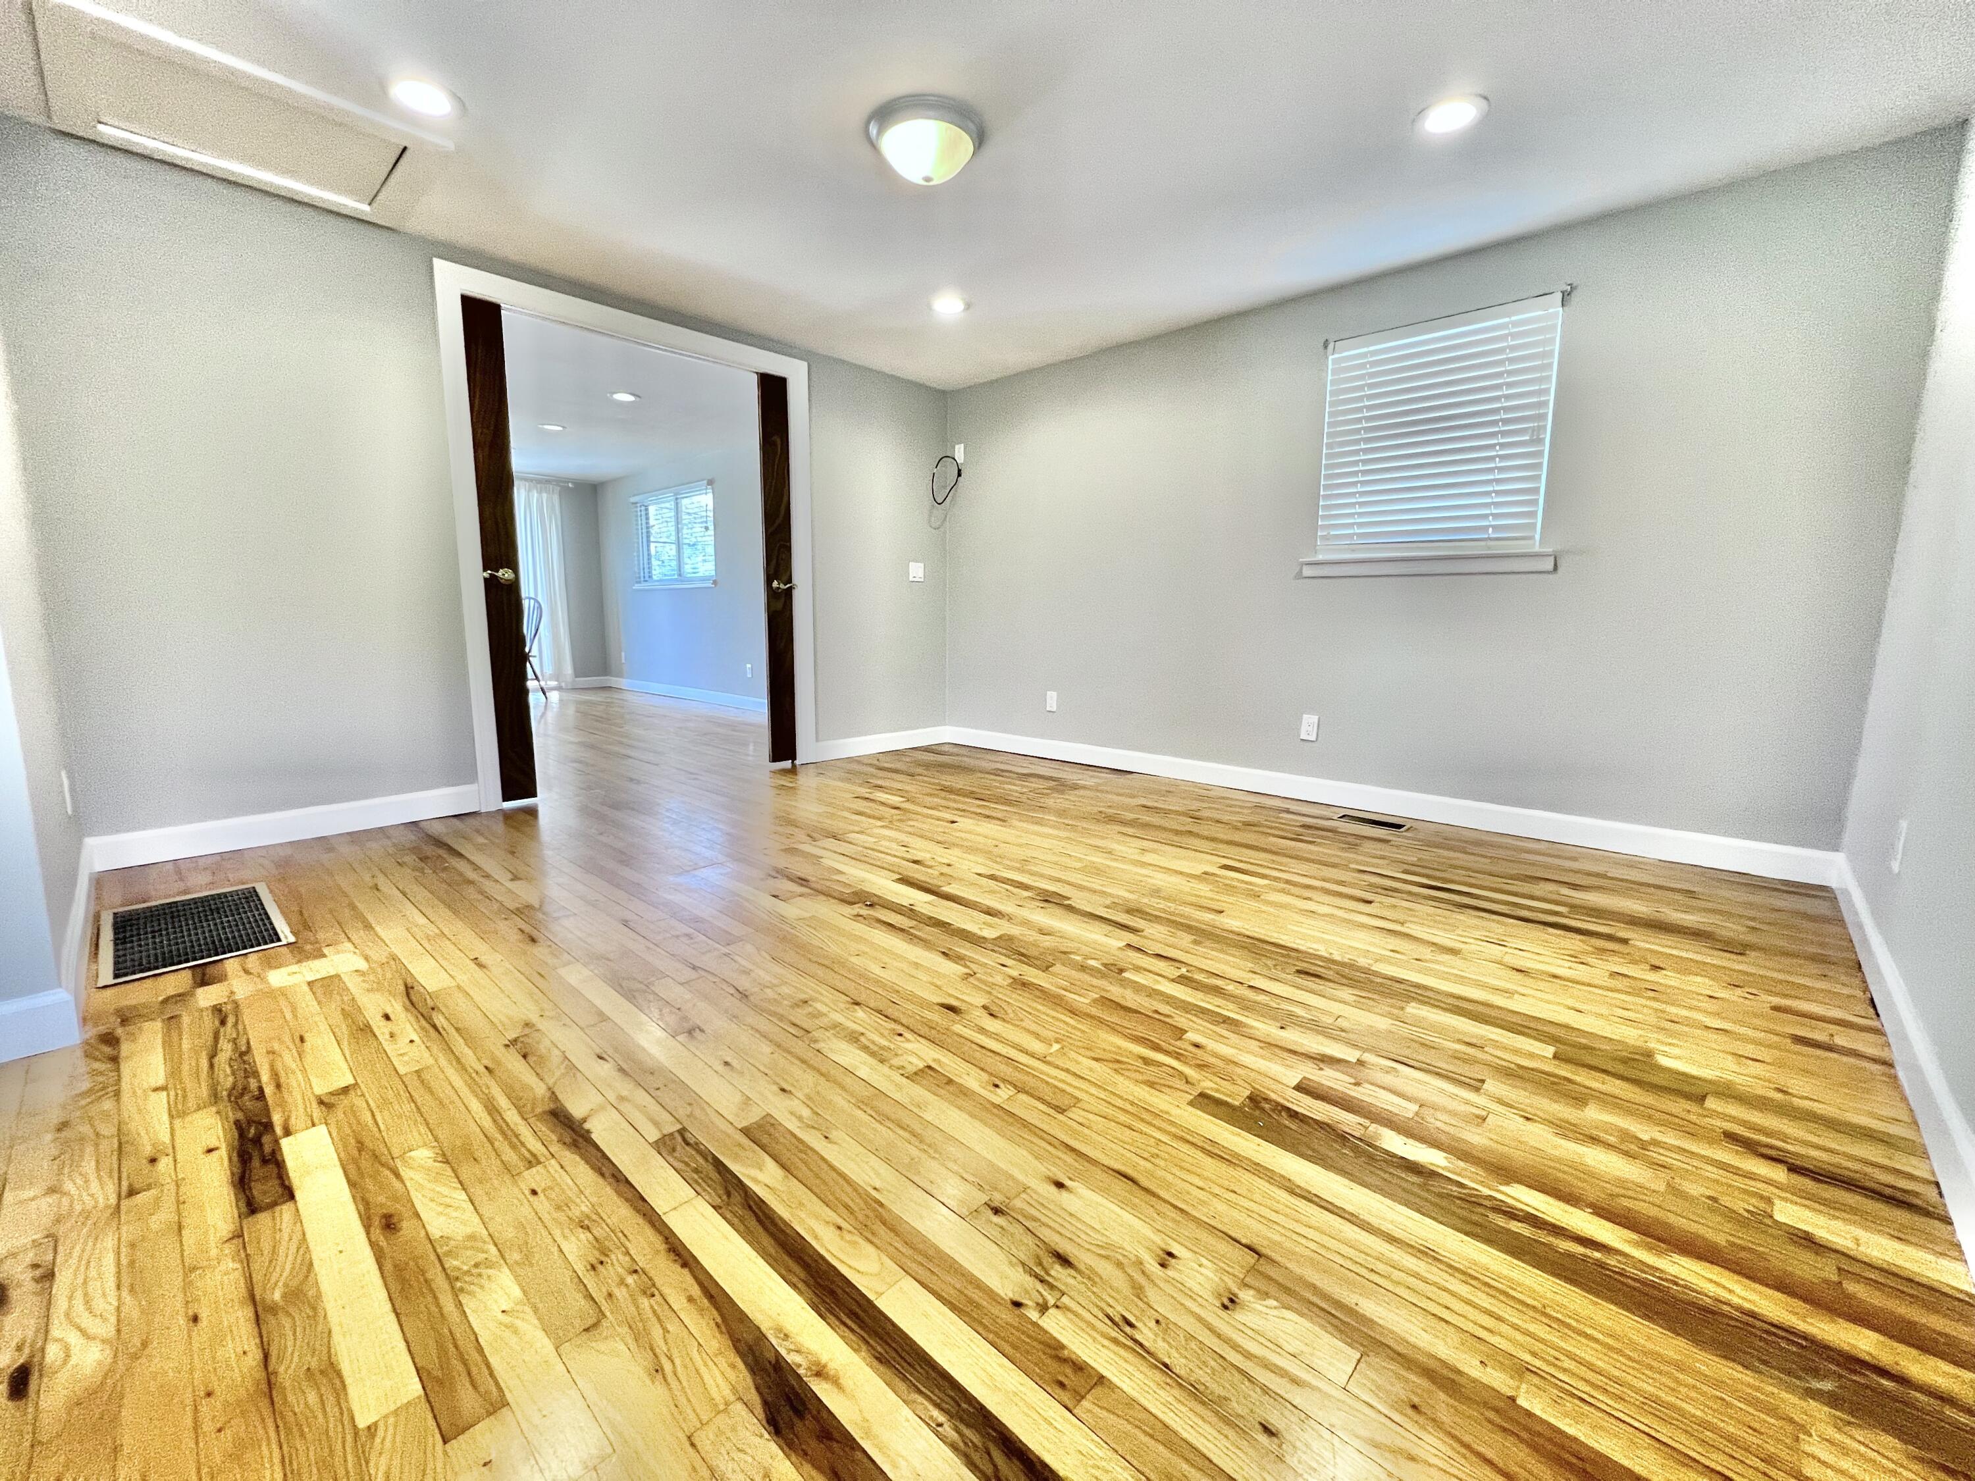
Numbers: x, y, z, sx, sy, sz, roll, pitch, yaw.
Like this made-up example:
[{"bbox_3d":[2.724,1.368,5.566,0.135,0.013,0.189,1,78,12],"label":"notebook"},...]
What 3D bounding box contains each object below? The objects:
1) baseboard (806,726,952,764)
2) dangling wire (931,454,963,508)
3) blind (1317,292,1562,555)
[{"bbox_3d":[-0.657,0.013,4.746,1.068,0.123,0.020,-8,12,-44],"label":"baseboard"},{"bbox_3d":[-0.262,-1.668,4.758,0.090,0.315,0.170,8,12,41],"label":"dangling wire"},{"bbox_3d":[1.829,-1.257,3.096,0.823,0.919,0.060,8,12,41],"label":"blind"}]

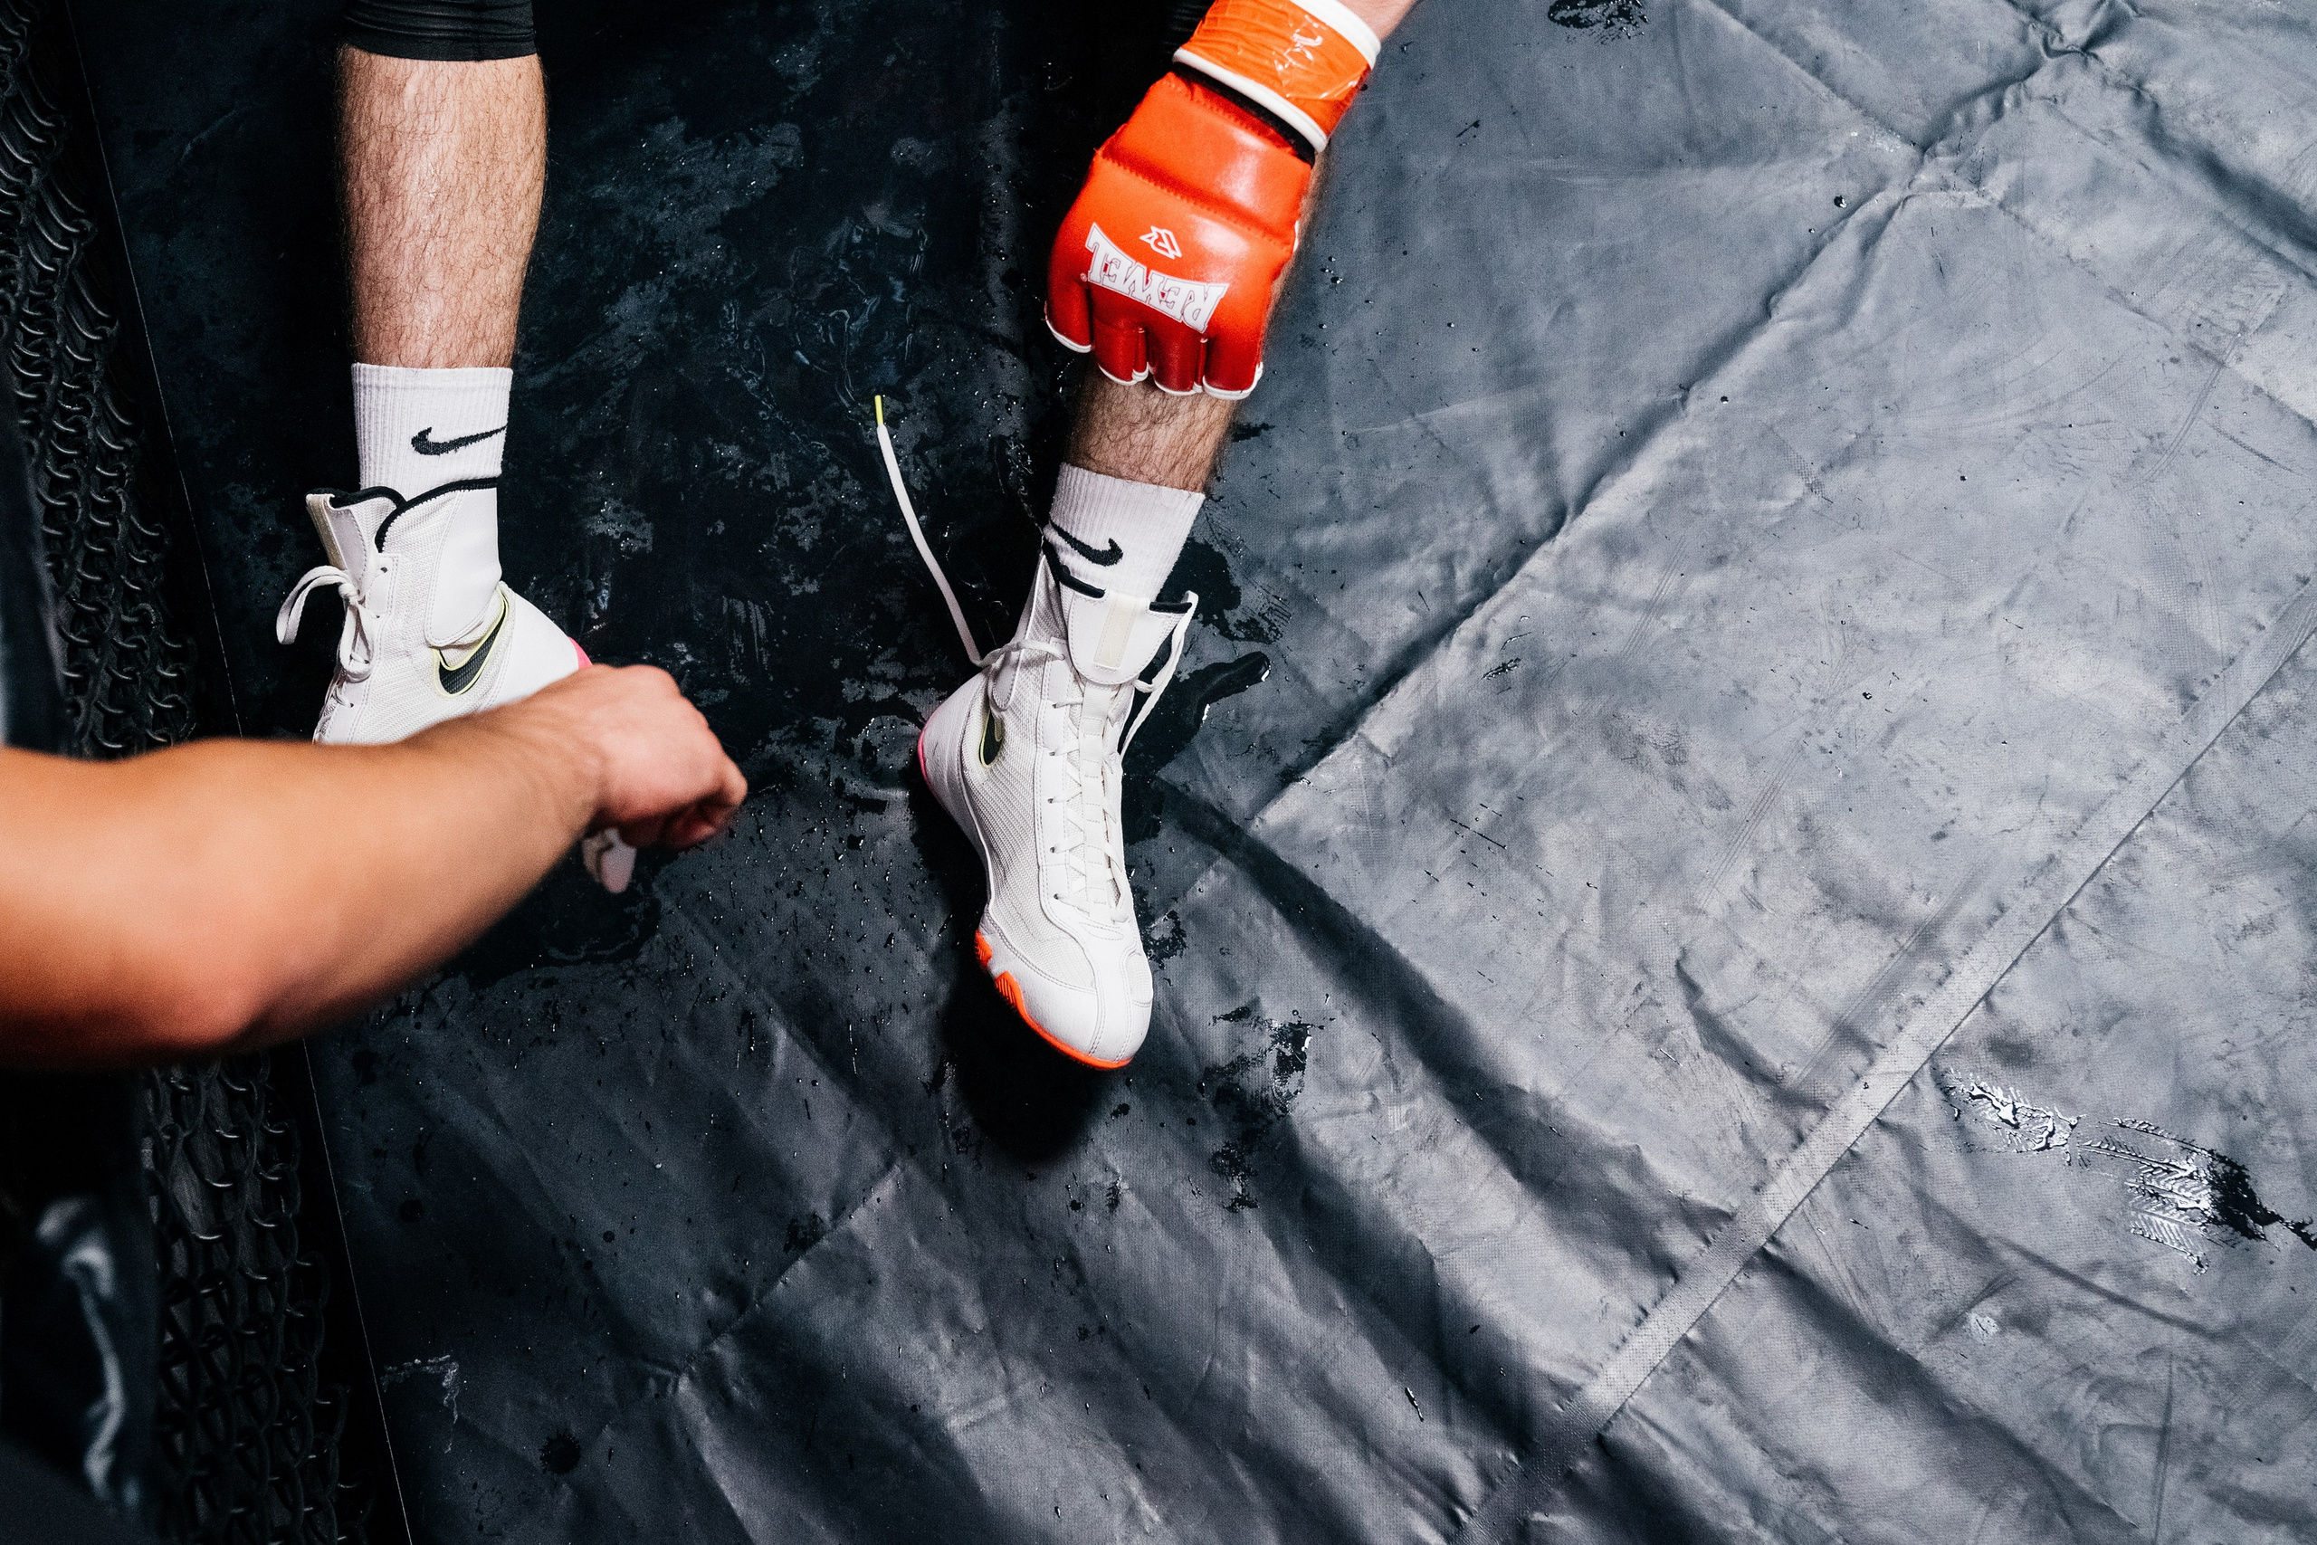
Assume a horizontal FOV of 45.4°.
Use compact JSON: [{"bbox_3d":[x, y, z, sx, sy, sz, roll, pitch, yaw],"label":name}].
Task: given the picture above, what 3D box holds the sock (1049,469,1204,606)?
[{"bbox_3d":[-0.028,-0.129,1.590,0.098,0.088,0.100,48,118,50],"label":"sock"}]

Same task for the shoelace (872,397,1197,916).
[{"bbox_3d":[-0.078,-0.099,1.636,0.164,0.080,0.425,-61,38,23],"label":"shoelace"}]

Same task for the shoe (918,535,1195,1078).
[{"bbox_3d":[-0.050,0.016,1.570,0.195,0.104,0.290,-61,38,23],"label":"shoe"}]

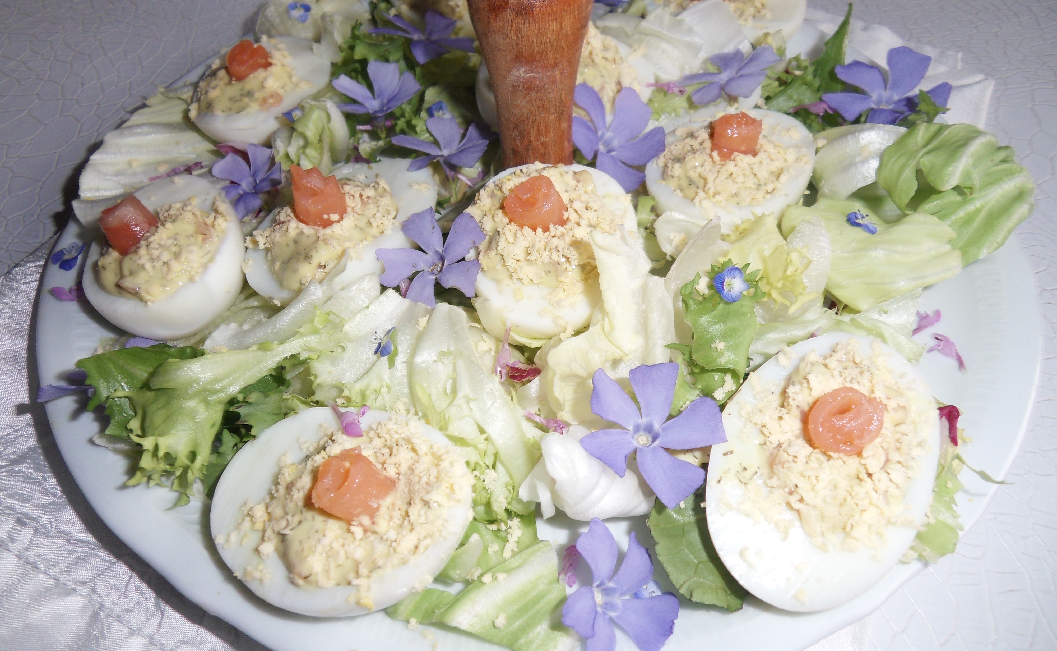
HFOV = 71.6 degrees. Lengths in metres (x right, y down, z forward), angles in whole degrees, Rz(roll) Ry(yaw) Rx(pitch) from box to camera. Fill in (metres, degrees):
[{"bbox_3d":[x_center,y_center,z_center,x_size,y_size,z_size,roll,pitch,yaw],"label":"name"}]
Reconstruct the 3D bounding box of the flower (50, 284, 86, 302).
[{"bbox_3d":[-0.122,-0.009,0.194,0.013,0.004,0.006,16,54,13],"label":"flower"}]

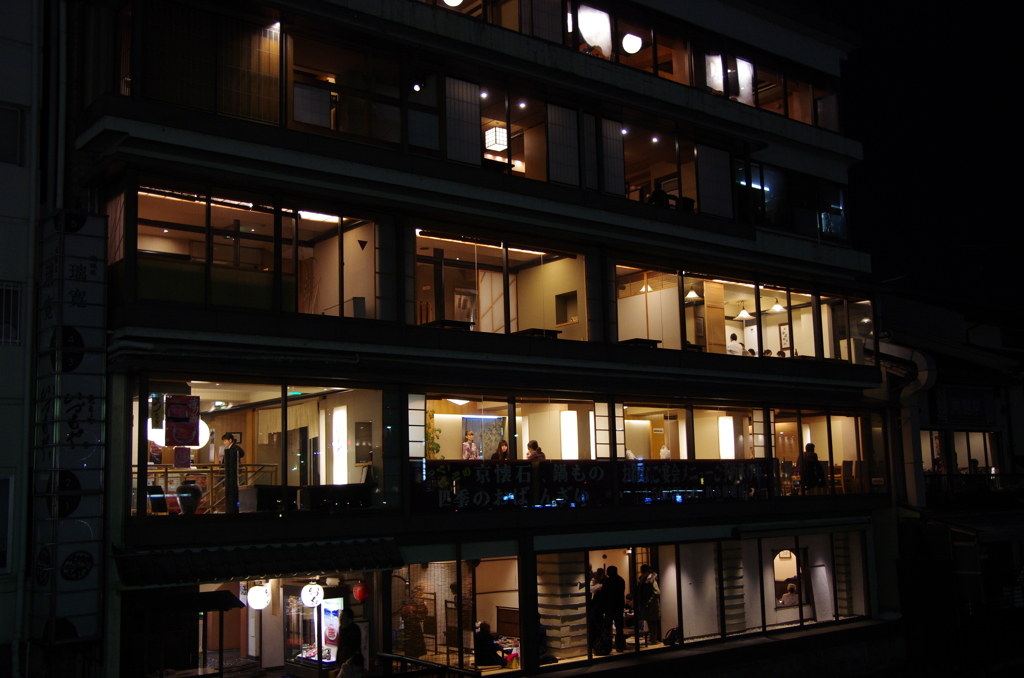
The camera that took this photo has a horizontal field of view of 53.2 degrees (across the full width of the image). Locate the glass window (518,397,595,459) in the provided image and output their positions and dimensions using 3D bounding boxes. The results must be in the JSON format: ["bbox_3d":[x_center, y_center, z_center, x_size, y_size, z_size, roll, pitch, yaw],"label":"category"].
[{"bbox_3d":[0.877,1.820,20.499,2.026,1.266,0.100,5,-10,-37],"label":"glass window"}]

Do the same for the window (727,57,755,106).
[{"bbox_3d":[5.804,-6.511,25.883,1.103,1.115,0.100,5,-10,-36],"label":"window"}]

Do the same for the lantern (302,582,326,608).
[{"bbox_3d":[-3.179,4.090,16.306,0.357,0.420,0.357,-1,-8,0],"label":"lantern"}]

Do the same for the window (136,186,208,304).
[{"bbox_3d":[-5.418,-1.482,16.350,1.147,1.784,0.100,5,-10,-36],"label":"window"}]

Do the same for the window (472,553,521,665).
[{"bbox_3d":[-0.277,5.111,19.305,1.090,1.923,0.100,5,-10,-36],"label":"window"}]

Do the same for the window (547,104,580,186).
[{"bbox_3d":[1.072,-4.093,21.623,0.881,1.732,0.080,5,-10,-37],"label":"window"}]

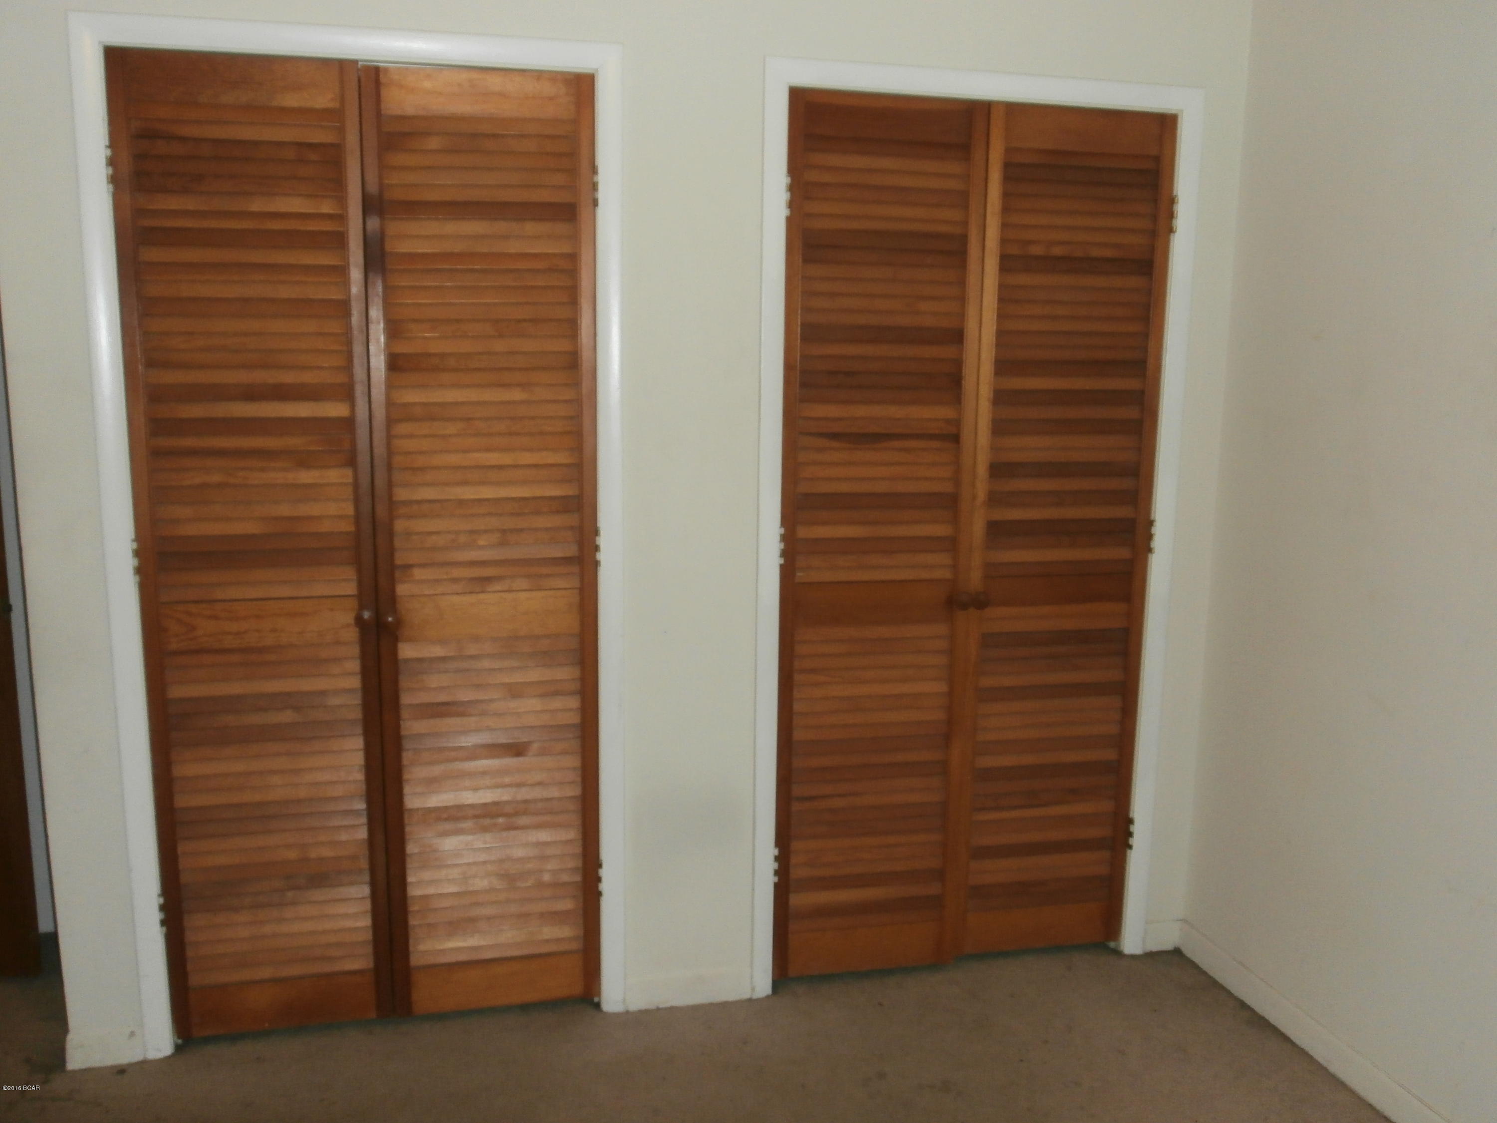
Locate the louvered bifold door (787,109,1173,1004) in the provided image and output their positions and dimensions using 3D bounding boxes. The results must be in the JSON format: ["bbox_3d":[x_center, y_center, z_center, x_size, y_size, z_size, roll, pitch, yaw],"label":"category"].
[{"bbox_3d":[0.506,-0.012,2.971,0.900,1.998,0.065,-2,10,-13],"label":"louvered bifold door"}]

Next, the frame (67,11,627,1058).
[{"bbox_3d":[-0.768,0.005,2.689,1.019,2.087,0.080,-2,10,-13],"label":"frame"}]

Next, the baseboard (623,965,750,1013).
[{"bbox_3d":[-0.136,0.981,2.986,0.297,0.080,0.018,-2,10,-13],"label":"baseboard"}]

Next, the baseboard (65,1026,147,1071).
[{"bbox_3d":[-1.342,1.011,2.703,0.148,0.083,0.018,-2,10,-13],"label":"baseboard"}]

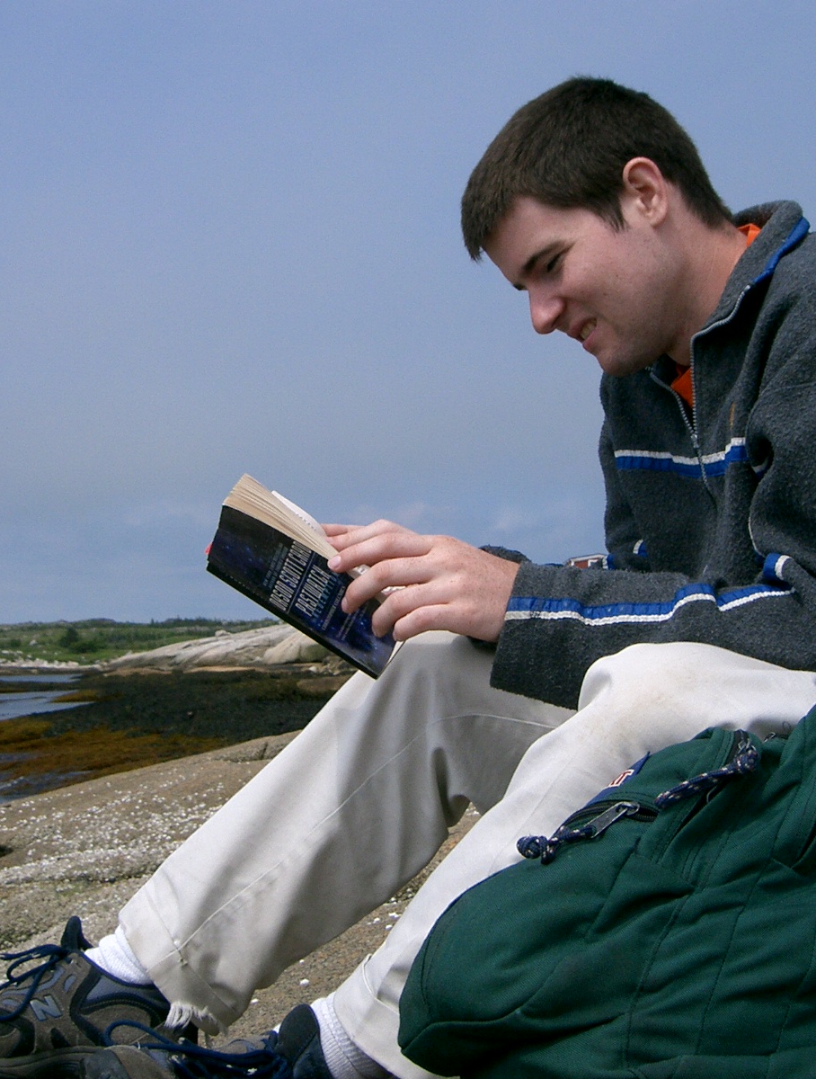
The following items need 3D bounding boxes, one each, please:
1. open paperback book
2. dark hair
[{"bbox_3d":[-0.076,0.033,1.375,0.174,0.090,0.165,33,1,5],"label":"open paperback book"},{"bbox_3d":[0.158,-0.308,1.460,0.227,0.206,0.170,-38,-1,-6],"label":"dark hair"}]

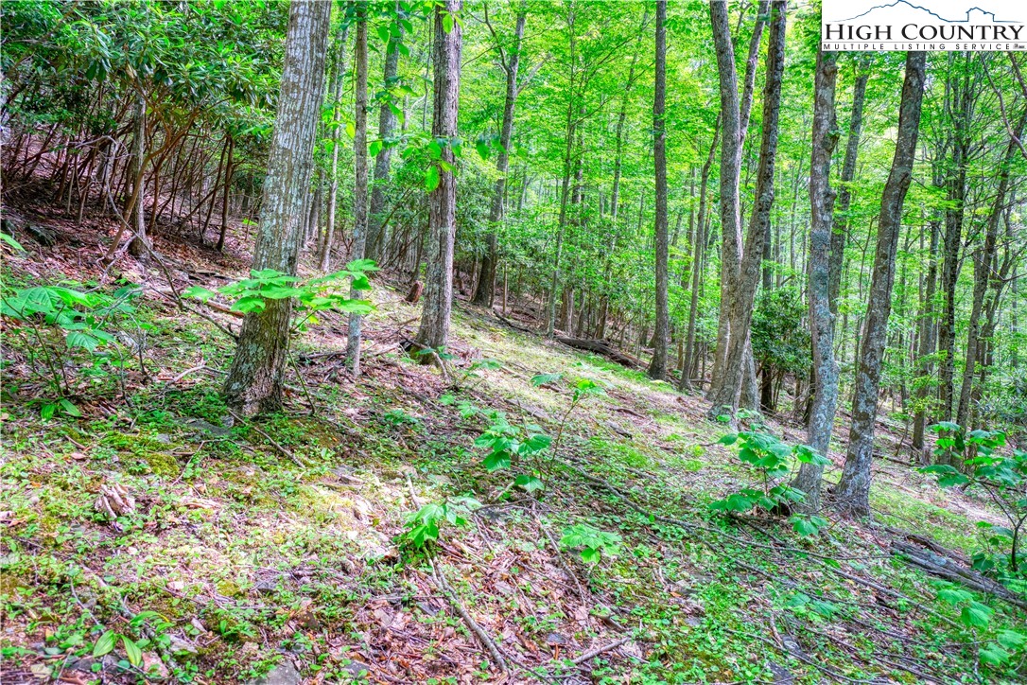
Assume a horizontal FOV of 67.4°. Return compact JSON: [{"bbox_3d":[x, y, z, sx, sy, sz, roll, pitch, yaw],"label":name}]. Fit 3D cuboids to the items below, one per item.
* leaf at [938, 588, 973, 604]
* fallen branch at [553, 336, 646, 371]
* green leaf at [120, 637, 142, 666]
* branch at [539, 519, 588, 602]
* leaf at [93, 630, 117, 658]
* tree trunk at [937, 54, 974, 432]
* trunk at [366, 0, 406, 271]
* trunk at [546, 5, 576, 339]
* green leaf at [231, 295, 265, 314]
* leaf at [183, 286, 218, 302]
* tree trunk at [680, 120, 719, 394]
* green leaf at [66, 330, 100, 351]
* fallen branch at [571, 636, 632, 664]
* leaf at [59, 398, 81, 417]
[{"bbox_3d":[2.893,1.659,5.050,0.220,0.070,0.190,22,7,35],"label":"leaf"},{"bbox_3d":[1.815,0.230,16.550,1.876,0.260,0.300,14,5,15],"label":"fallen branch"},{"bbox_3d":[-1.120,0.905,2.260,0.035,0.015,0.105,-2,38,-40],"label":"green leaf"},{"bbox_3d":[0.249,1.128,4.050,0.080,0.040,0.842,17,9,-16],"label":"branch"},{"bbox_3d":[-1.202,0.887,2.270,0.038,0.015,0.095,4,41,32],"label":"leaf"},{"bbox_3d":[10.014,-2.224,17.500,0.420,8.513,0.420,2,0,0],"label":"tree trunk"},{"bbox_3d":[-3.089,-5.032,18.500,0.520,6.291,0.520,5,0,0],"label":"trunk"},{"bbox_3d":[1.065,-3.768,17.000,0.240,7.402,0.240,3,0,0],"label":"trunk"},{"bbox_3d":[-1.583,-0.230,4.600,0.160,0.035,0.160,3,24,25],"label":"green leaf"},{"bbox_3d":[-1.872,-0.292,4.600,0.150,0.035,0.160,4,21,39],"label":"leaf"},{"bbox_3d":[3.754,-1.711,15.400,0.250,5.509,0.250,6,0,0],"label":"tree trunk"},{"bbox_3d":[-2.397,-0.014,4.300,0.170,0.035,0.150,0,33,-17],"label":"green leaf"},{"bbox_3d":[0.346,1.180,2.960,0.020,0.020,0.400,5,0,41],"label":"fallen branch"},{"bbox_3d":[-2.388,0.348,4.150,0.055,0.025,0.150,-3,35,-49],"label":"leaf"}]

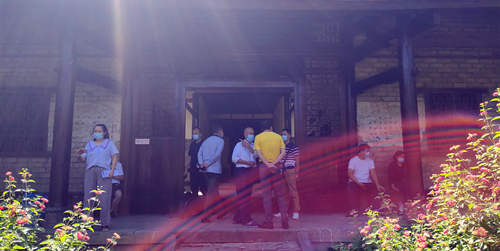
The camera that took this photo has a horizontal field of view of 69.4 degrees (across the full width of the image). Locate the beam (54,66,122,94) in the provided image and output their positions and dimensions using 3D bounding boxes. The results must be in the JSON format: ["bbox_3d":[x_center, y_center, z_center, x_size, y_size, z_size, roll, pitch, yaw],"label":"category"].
[{"bbox_3d":[-2.896,-0.851,6.671,0.150,0.240,1.802,-2,-7,13],"label":"beam"}]

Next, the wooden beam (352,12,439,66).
[{"bbox_3d":[2.510,-1.538,6.648,0.180,0.300,2.340,2,-7,-14],"label":"wooden beam"}]

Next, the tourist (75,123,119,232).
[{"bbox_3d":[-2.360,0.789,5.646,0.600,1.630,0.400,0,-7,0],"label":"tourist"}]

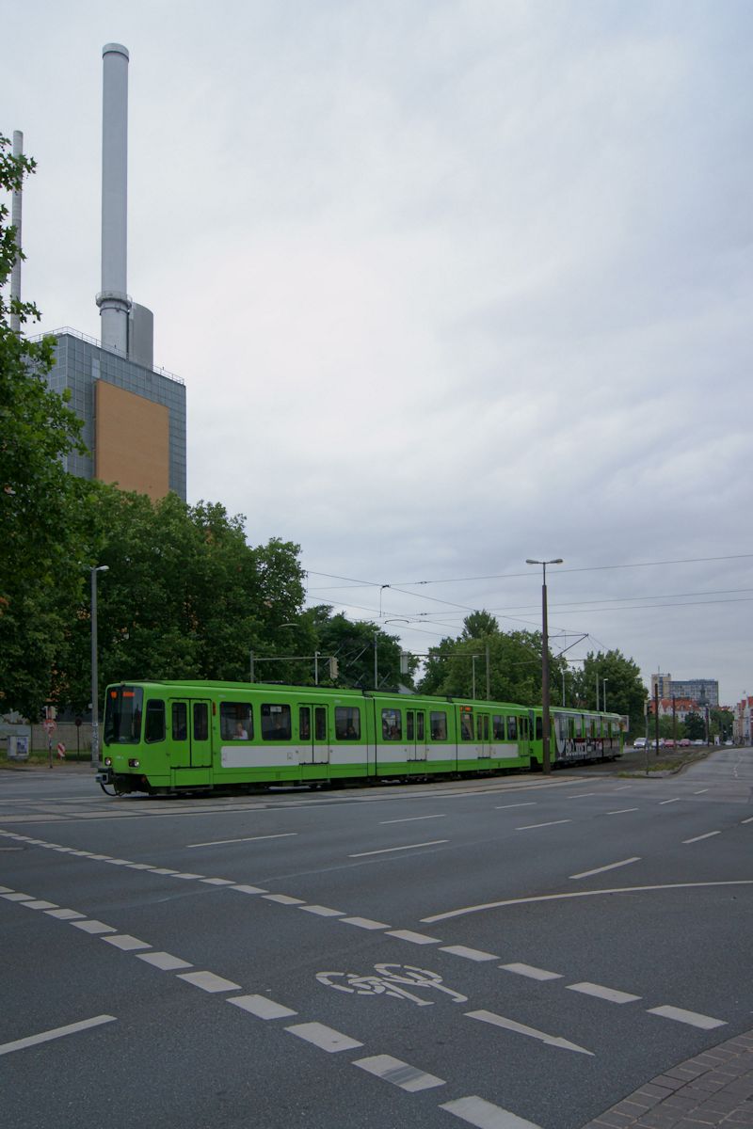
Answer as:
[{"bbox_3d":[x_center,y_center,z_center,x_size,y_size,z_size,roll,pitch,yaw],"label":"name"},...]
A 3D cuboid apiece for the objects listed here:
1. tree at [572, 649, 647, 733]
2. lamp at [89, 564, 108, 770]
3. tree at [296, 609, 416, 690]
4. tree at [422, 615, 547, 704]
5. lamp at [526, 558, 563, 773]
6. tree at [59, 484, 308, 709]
[{"bbox_3d":[30.679,17.915,112.000,10.000,13.270,9.500,0,-10,0],"label":"tree"},{"bbox_3d":[-14.003,5.064,42.500,1.000,10.230,0.400,-6,-12,31],"label":"lamp"},{"bbox_3d":[-2.079,11.877,87.000,12.300,14.860,11.000,0,-10,0],"label":"tree"},{"bbox_3d":[12.360,13.550,98.000,14.800,16.190,13.000,0,-10,0],"label":"tree"},{"bbox_3d":[8.390,4.934,42.300,1.950,10.750,0.450,-4,-11,22],"label":"lamp"},{"bbox_3d":[-12.788,3.625,56.000,16.200,18.480,13.500,0,-10,0],"label":"tree"}]

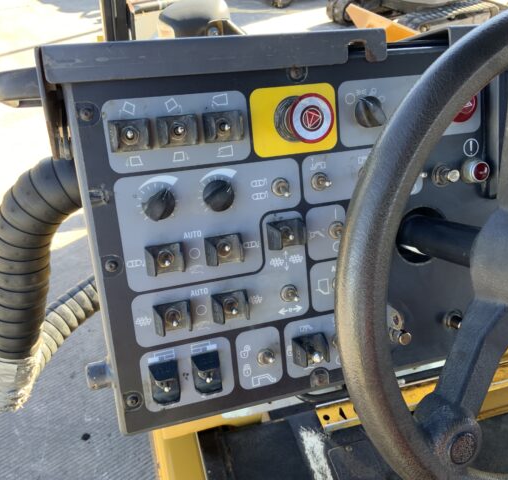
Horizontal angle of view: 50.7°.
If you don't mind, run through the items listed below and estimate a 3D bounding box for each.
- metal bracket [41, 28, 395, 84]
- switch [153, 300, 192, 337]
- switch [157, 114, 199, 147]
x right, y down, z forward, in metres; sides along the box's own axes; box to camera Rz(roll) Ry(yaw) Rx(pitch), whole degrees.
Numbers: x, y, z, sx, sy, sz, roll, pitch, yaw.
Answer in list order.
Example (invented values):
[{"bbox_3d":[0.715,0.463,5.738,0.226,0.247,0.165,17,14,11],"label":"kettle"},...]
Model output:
[{"bbox_3d":[-0.023,-0.155,0.455,0.292,0.028,0.030,-9,13,-15],"label":"metal bracket"},{"bbox_3d":[-0.070,0.070,0.472,0.032,0.026,0.022,-9,13,-15],"label":"switch"},{"bbox_3d":[-0.062,-0.090,0.441,0.032,0.026,0.022,-9,13,-15],"label":"switch"}]

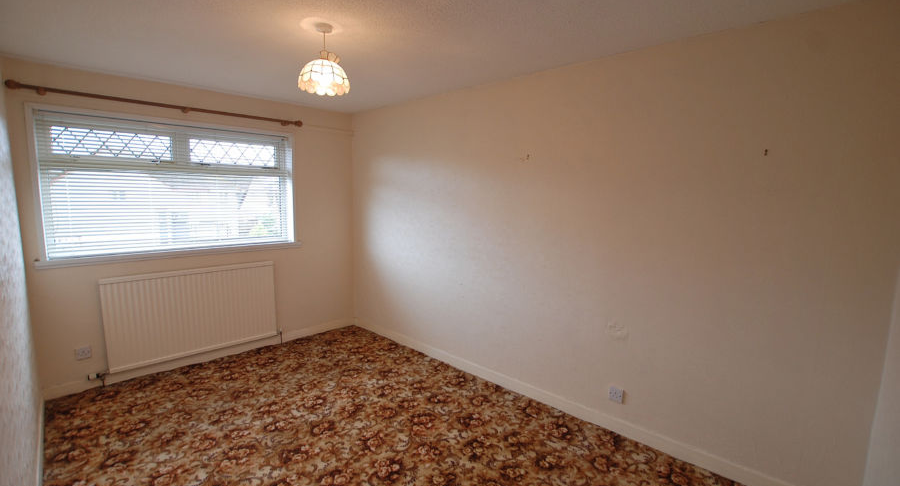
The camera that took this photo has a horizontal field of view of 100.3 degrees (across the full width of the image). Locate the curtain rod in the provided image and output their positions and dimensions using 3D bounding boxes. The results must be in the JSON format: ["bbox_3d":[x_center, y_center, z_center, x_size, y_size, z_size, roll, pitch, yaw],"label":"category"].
[{"bbox_3d":[-2.128,-1.075,3.011,1.870,0.065,0.110,-5,10,-41],"label":"curtain rod"}]

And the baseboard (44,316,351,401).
[{"bbox_3d":[-2.000,1.002,3.492,2.440,0.098,0.020,-5,10,-41],"label":"baseboard"}]

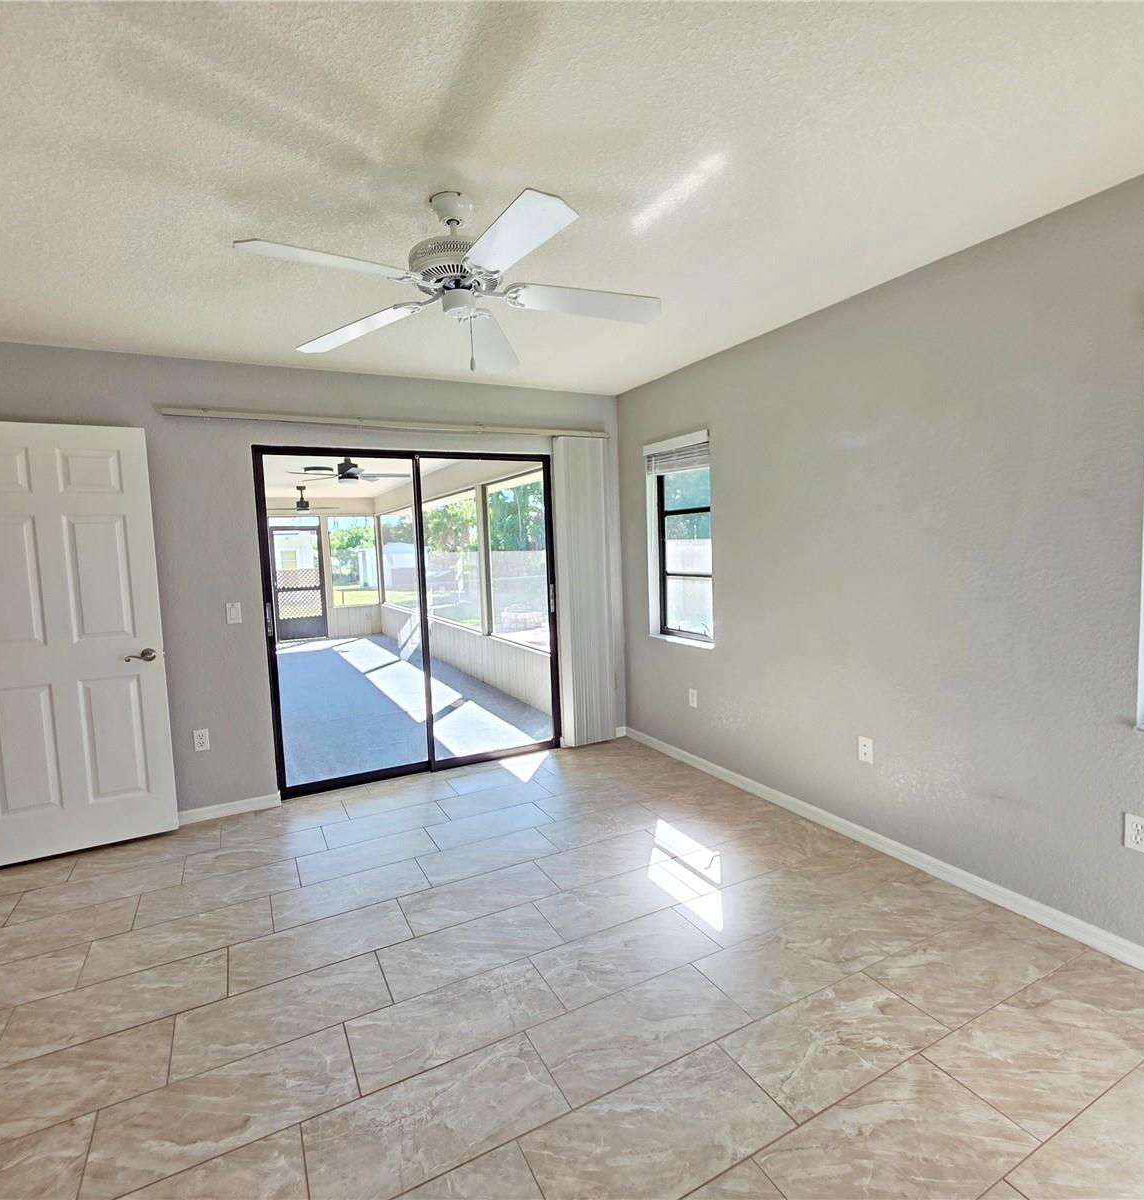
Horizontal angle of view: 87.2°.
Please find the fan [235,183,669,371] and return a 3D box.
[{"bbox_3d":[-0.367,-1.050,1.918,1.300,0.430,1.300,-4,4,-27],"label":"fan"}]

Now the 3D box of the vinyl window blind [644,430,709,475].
[{"bbox_3d":[0.683,-0.922,3.839,0.070,0.197,0.673,-4,5,-27],"label":"vinyl window blind"}]

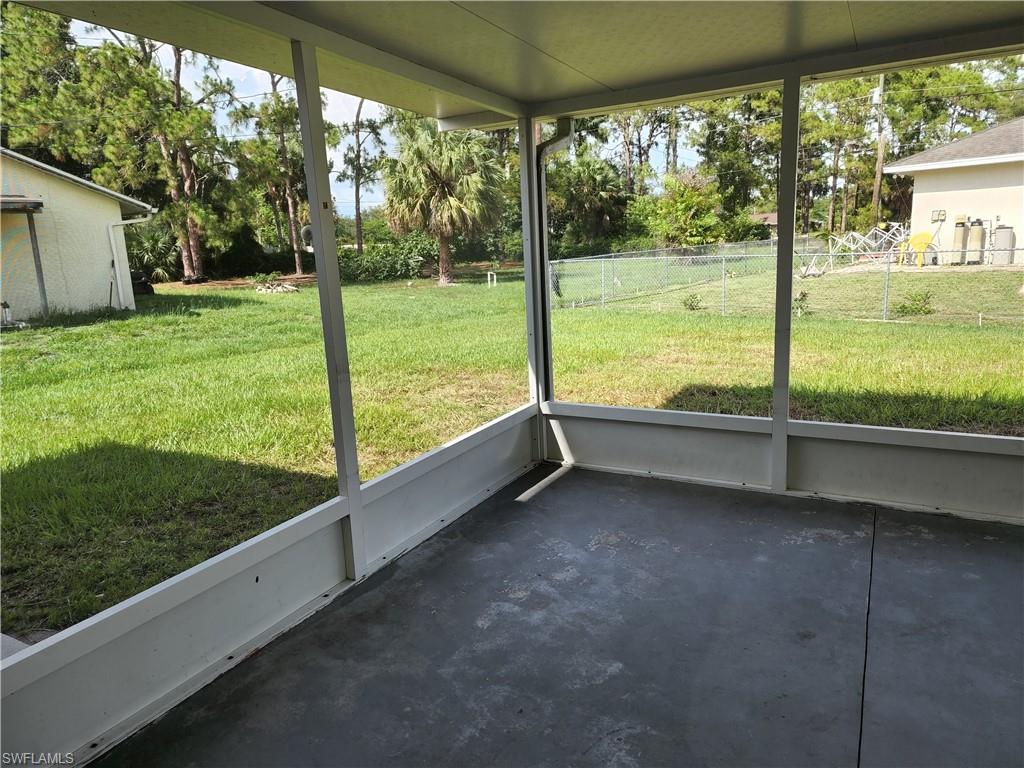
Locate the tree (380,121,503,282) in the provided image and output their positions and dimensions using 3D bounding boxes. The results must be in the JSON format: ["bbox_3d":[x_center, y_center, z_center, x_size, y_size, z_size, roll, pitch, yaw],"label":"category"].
[{"bbox_3d":[-2.826,-7.482,27.667,4.733,6.769,4.600,-4,12,-5],"label":"tree"}]

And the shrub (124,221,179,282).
[{"bbox_3d":[-16.757,-6.068,31.279,2.850,2.853,2.800,-9,13,-27],"label":"shrub"}]

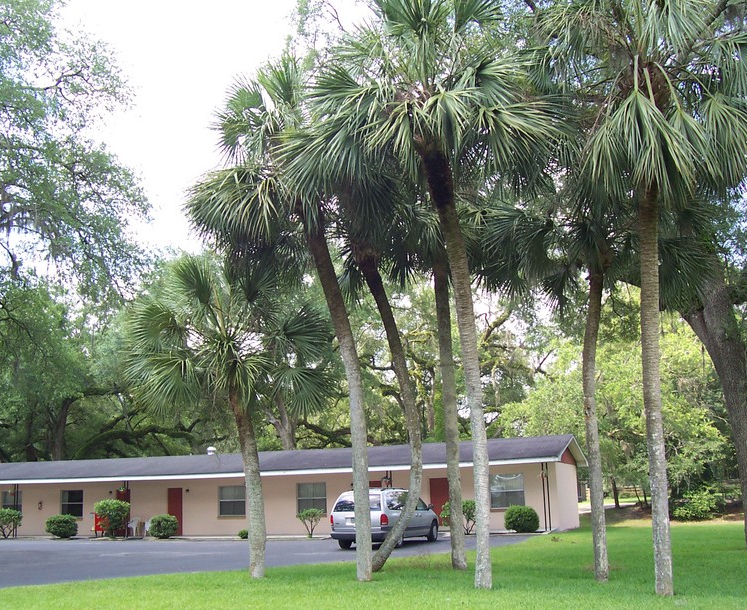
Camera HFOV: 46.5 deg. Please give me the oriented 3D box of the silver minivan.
[{"bbox_3d":[0.540,6.665,27.222,1.940,1.740,4.850,-7,-13,22],"label":"silver minivan"}]

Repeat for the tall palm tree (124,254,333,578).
[{"bbox_3d":[-2.948,2.142,17.577,4.370,6.600,4.240,-2,-12,0],"label":"tall palm tree"}]

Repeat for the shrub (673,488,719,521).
[{"bbox_3d":[12.931,7.986,34.795,1.940,1.290,1.700,-2,-12,0],"label":"shrub"}]

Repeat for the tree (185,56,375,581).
[{"bbox_3d":[-1.738,-0.076,17.034,4.020,10.620,3.940,-2,-12,0],"label":"tree"}]

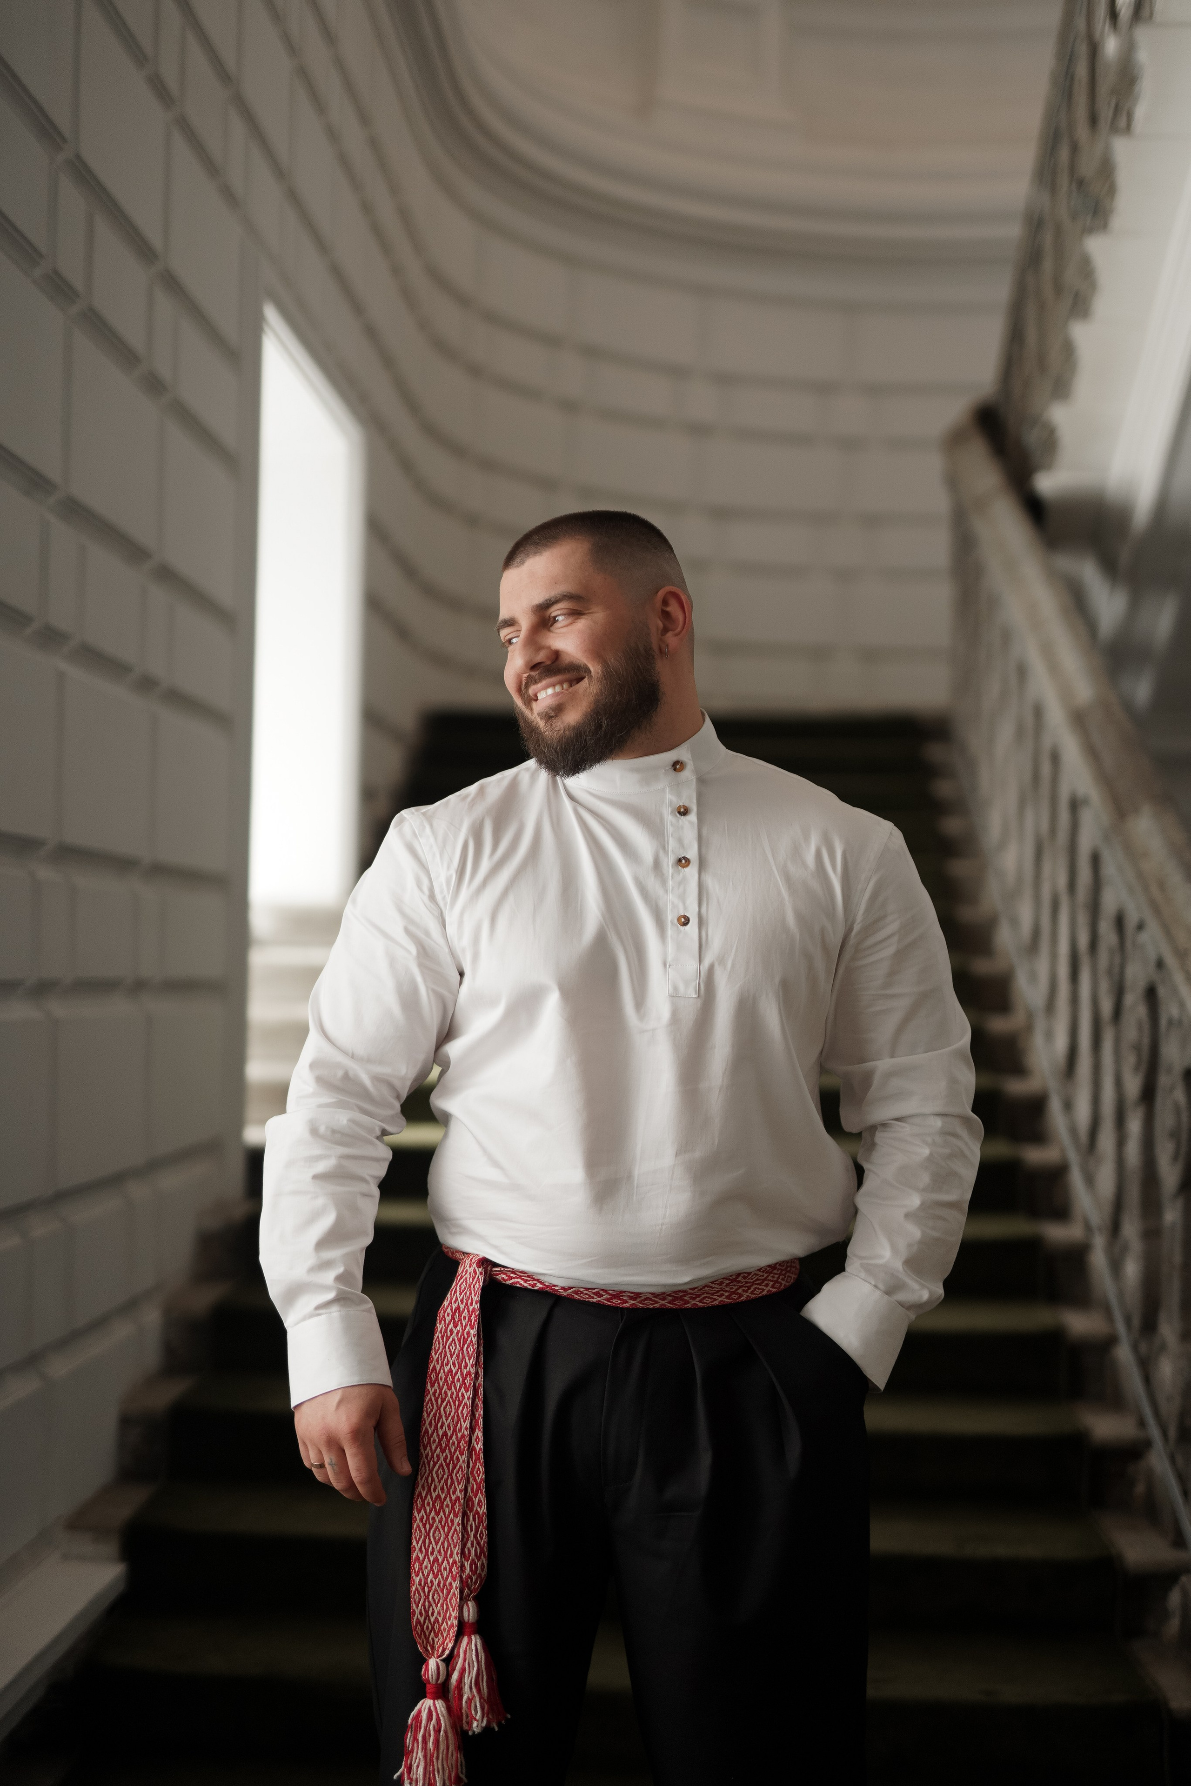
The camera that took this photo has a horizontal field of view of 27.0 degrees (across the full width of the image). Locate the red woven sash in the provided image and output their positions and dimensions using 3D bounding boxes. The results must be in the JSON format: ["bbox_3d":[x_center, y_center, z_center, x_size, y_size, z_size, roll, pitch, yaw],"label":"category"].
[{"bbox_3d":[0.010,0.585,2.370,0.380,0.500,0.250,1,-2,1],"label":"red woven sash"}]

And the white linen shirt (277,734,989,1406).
[{"bbox_3d":[0.026,0.160,2.420,0.710,0.670,0.340,1,-2,1],"label":"white linen shirt"}]

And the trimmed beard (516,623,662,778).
[{"bbox_3d":[-0.006,-0.186,2.390,0.120,0.145,0.148,0,-13,-45],"label":"trimmed beard"}]

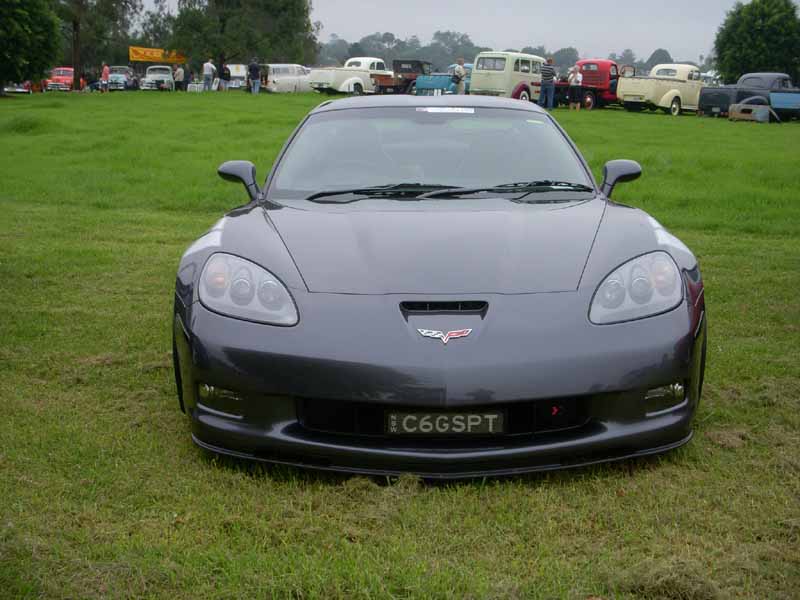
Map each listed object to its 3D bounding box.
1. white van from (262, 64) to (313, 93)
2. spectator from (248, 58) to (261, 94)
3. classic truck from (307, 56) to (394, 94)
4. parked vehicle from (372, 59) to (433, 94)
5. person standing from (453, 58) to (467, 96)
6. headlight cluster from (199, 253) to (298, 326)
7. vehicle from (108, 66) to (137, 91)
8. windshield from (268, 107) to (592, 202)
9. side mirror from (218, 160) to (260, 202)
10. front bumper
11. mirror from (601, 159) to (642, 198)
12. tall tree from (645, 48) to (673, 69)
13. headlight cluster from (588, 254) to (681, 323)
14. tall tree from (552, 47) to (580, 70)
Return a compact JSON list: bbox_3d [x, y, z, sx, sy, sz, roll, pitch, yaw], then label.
[{"bbox_3d":[-5.801,-12.688,62.123,1.700,1.550,4.300,11,16,42],"label":"white van"},{"bbox_3d":[-7.020,-10.775,52.406,0.520,1.780,0.360,1,12,5],"label":"spectator"},{"bbox_3d":[-1.867,-10.788,52.380,1.800,1.700,4.900,11,16,41],"label":"classic truck"},{"bbox_3d":[0.369,-11.637,56.489,1.650,1.750,4.100,9,15,35],"label":"parked vehicle"},{"bbox_3d":[2.335,-8.653,42.634,0.360,1.740,0.500,-3,13,-15],"label":"person standing"},{"bbox_3d":[-0.535,-0.043,3.816,0.370,0.200,0.380,0,12,0],"label":"headlight cluster"},{"bbox_3d":[-17.059,-13.616,66.513,1.700,1.550,4.400,-1,12,-6],"label":"vehicle"},{"bbox_3d":[0.138,-0.672,4.898,1.450,0.380,0.780,0,12,0],"label":"windshield"},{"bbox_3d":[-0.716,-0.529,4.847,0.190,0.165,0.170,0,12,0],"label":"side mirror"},{"bbox_3d":[0.142,0.275,3.608,1.880,0.530,0.620,0,12,0],"label":"front bumper"},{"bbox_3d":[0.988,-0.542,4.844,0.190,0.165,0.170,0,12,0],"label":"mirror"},{"bbox_3d":[69.770,-64.009,293.094,7.700,7.500,7.700,0,12,0],"label":"tall tree"},{"bbox_3d":[0.832,-0.043,3.816,0.370,0.200,0.380,0,12,0],"label":"headlight cluster"},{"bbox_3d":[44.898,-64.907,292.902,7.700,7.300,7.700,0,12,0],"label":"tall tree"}]

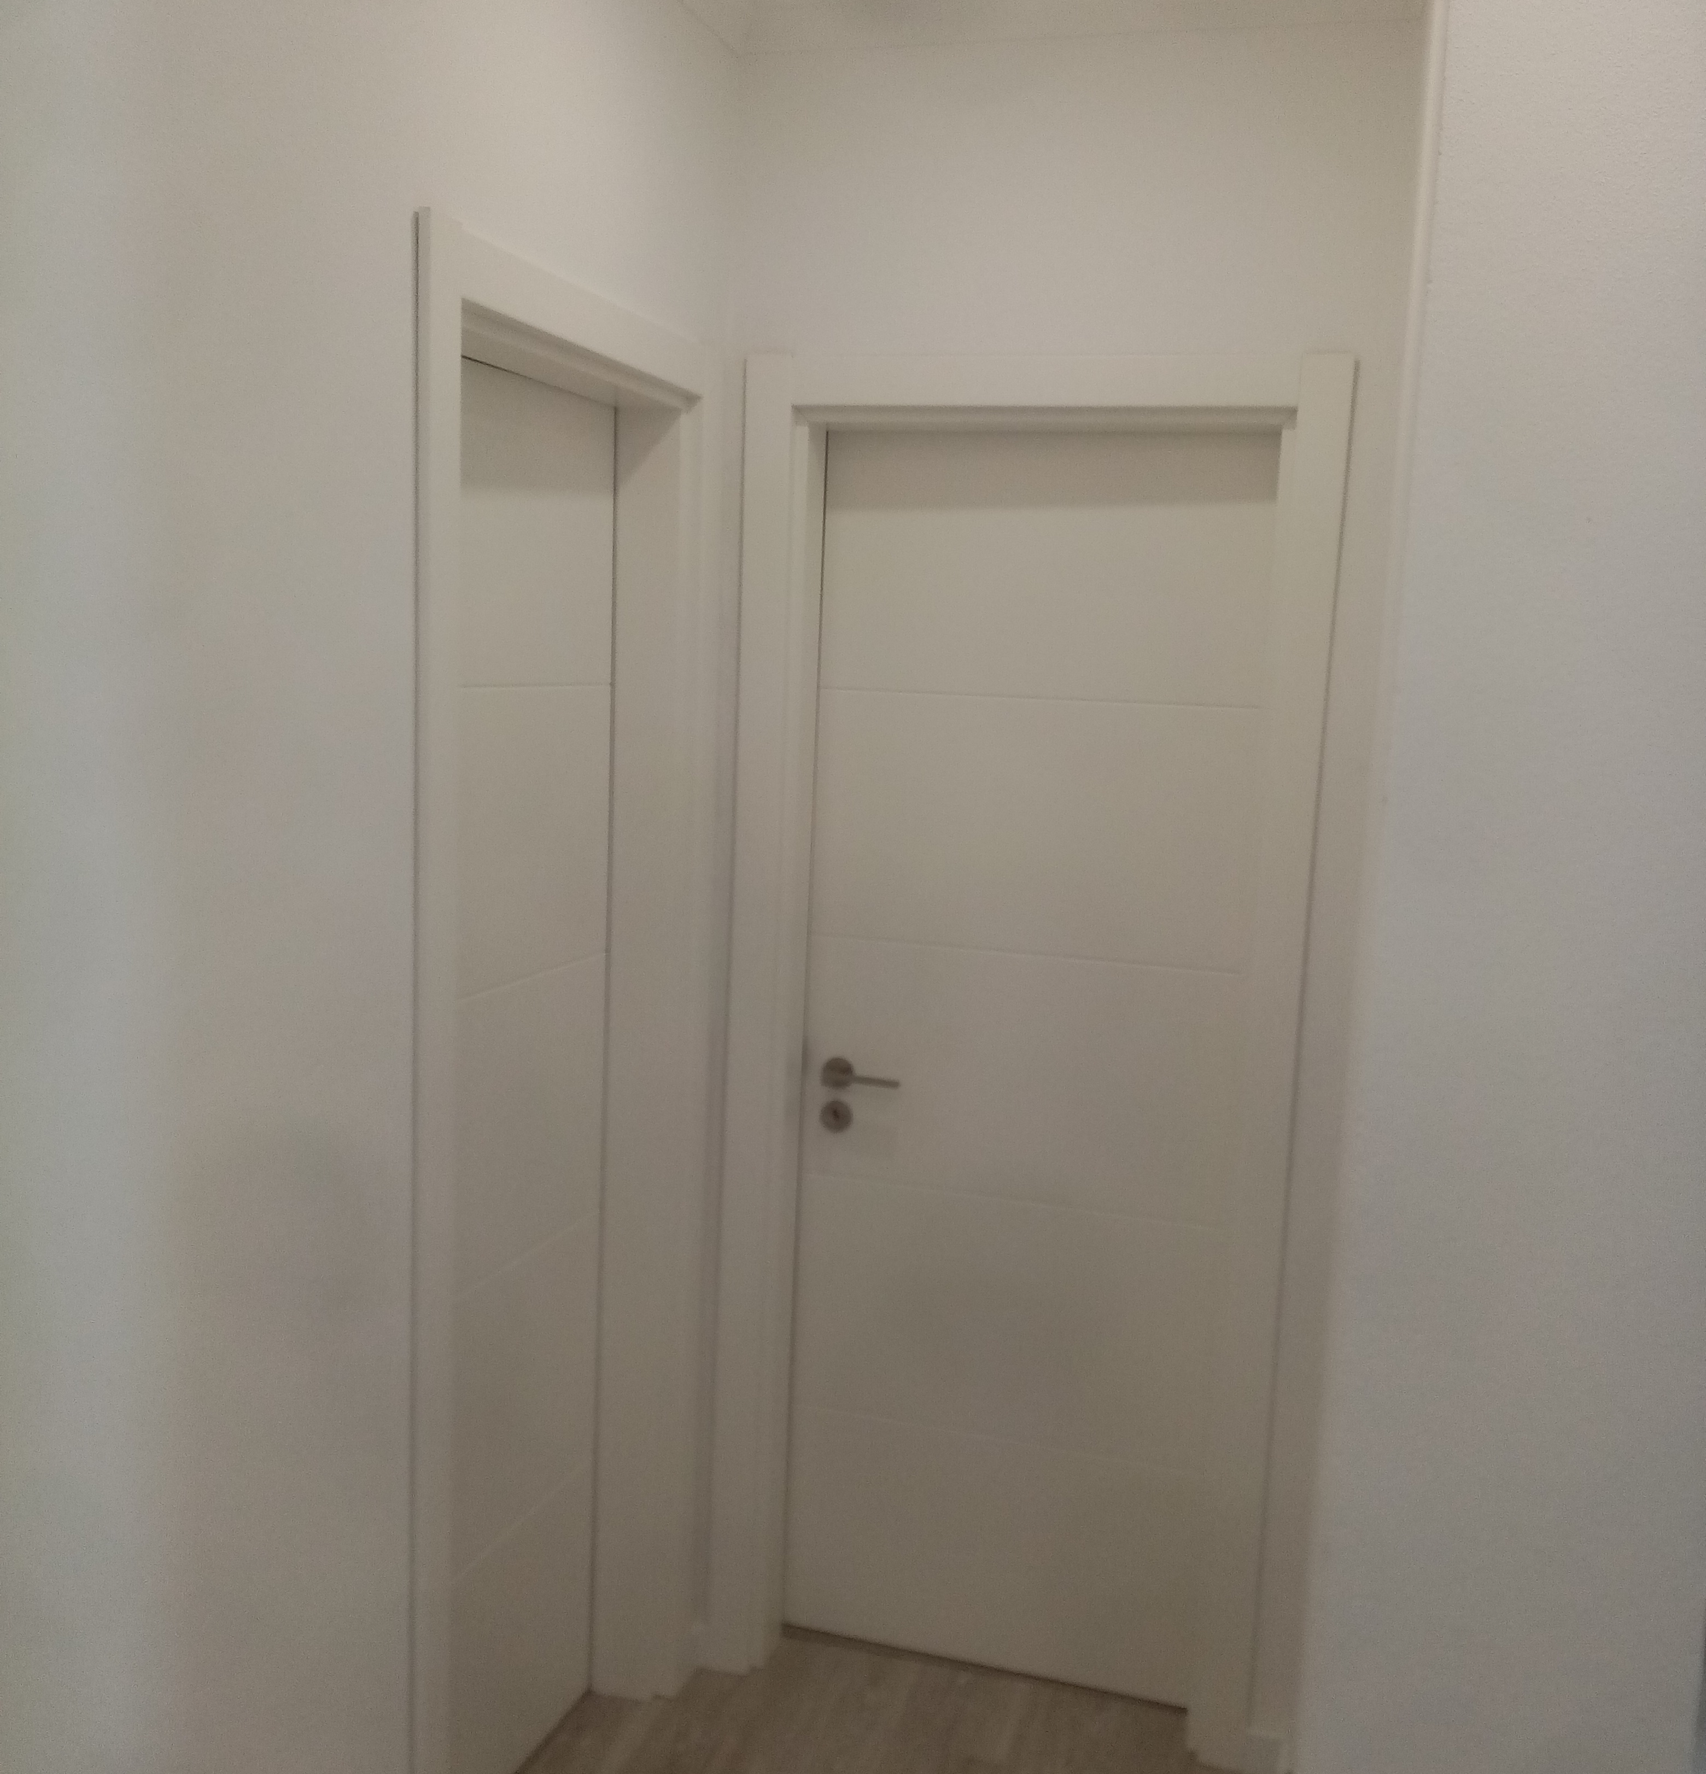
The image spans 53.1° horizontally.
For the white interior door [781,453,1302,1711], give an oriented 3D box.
[{"bbox_3d":[0.259,0.305,2.742,0.712,2.015,0.040,4,8,14],"label":"white interior door"}]

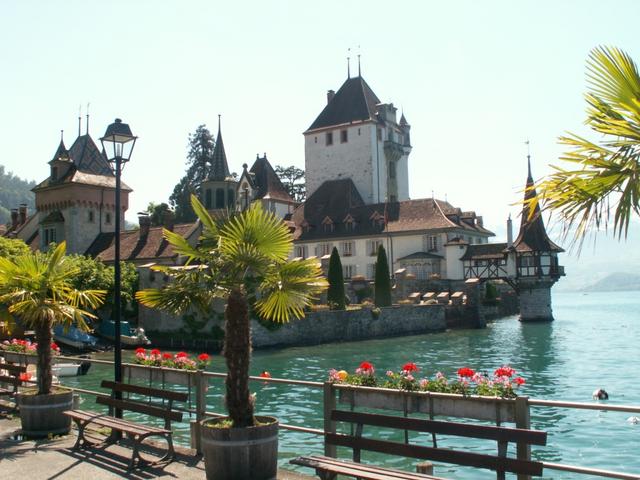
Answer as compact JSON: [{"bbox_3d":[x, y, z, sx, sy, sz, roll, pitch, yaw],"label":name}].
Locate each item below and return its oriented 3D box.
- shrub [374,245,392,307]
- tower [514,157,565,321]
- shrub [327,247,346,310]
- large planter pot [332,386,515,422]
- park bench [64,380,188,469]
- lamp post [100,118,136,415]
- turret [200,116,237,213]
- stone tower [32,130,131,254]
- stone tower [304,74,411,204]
[{"bbox_3d":[4.763,2.715,48.642,1.350,4.766,1.350,-1,-5,0],"label":"shrub"},{"bbox_3d":[23.027,-0.283,68.251,4.700,17.408,4.700,-5,-6,33],"label":"tower"},{"bbox_3d":[1.194,2.800,46.934,1.350,4.671,1.350,-1,-5,0],"label":"shrub"},{"bbox_3d":[0.918,1.376,5.525,1.690,0.200,0.220,-5,-6,37],"label":"large planter pot"},{"bbox_3d":[-2.293,2.101,7.464,1.860,0.735,0.620,-6,-7,44],"label":"park bench"},{"bbox_3d":[-2.608,0.467,8.417,0.400,4.180,0.400,-6,-7,44],"label":"lamp post"},{"bbox_3d":[-12.694,-9.449,81.180,4.500,12.345,4.500,-5,-6,35],"label":"turret"},{"bbox_3d":[-25.471,-4.113,69.561,7.092,16.063,6.901,-5,-6,36],"label":"stone tower"},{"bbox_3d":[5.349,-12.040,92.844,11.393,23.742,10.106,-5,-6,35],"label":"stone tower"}]

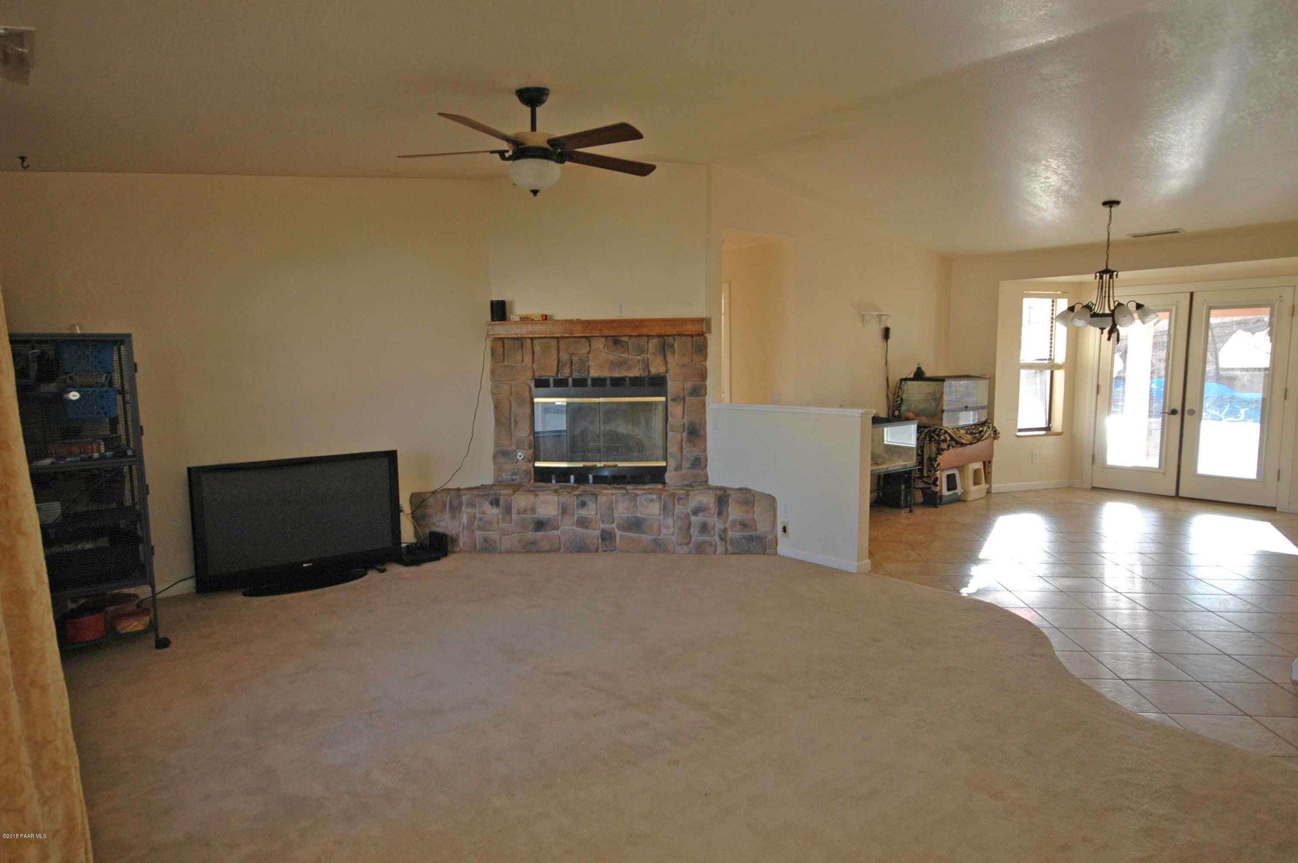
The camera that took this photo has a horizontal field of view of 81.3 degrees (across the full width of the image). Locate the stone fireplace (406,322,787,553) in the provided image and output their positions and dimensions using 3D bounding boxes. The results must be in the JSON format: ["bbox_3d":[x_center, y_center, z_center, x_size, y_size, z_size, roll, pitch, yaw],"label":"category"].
[{"bbox_3d":[-0.423,0.024,5.737,2.715,1.720,0.480,0,6,4],"label":"stone fireplace"}]

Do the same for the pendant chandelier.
[{"bbox_3d":[3.504,-1.226,5.791,0.660,1.050,0.660,0,6,4],"label":"pendant chandelier"}]

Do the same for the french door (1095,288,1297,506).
[{"bbox_3d":[5.229,-0.344,7.388,0.080,2.002,1.540,-6,8,-41],"label":"french door"}]

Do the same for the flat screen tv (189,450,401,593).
[{"bbox_3d":[-2.229,0.583,4.887,1.234,0.821,0.270,-5,7,-37],"label":"flat screen tv"}]

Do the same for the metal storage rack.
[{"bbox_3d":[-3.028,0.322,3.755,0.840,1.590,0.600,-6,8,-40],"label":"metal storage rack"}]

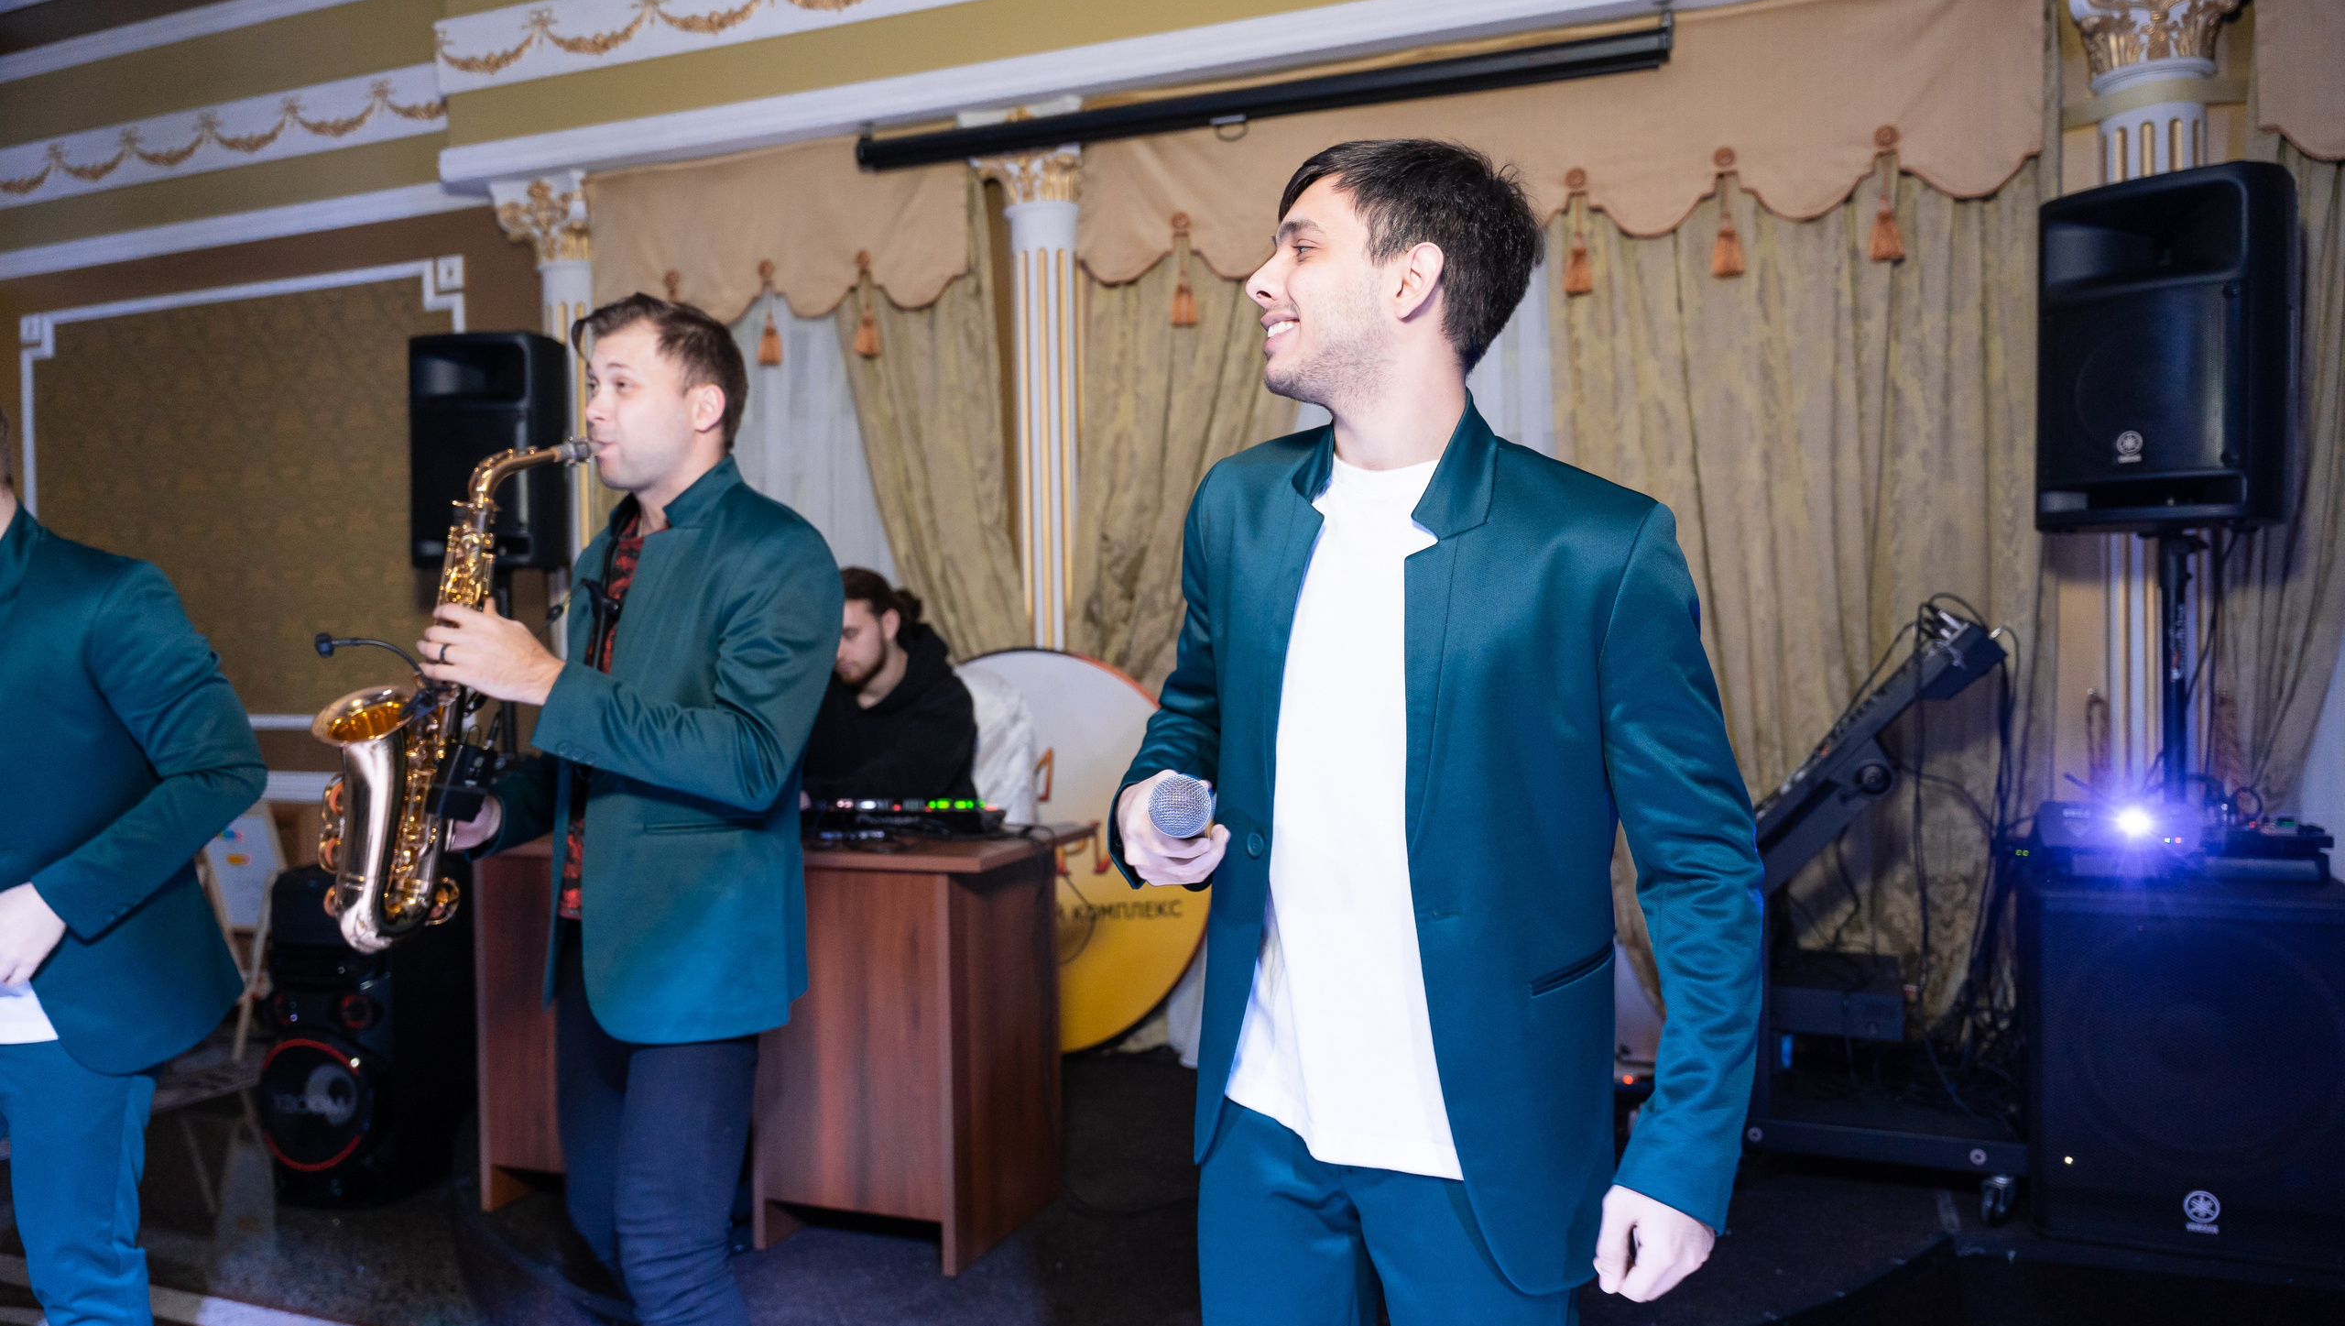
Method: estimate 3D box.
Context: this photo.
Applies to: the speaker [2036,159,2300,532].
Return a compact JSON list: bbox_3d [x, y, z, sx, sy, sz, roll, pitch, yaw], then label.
[{"bbox_3d":[1.975,-0.594,3.215,0.350,0.650,0.380,-2,2,-44],"label":"speaker"}]

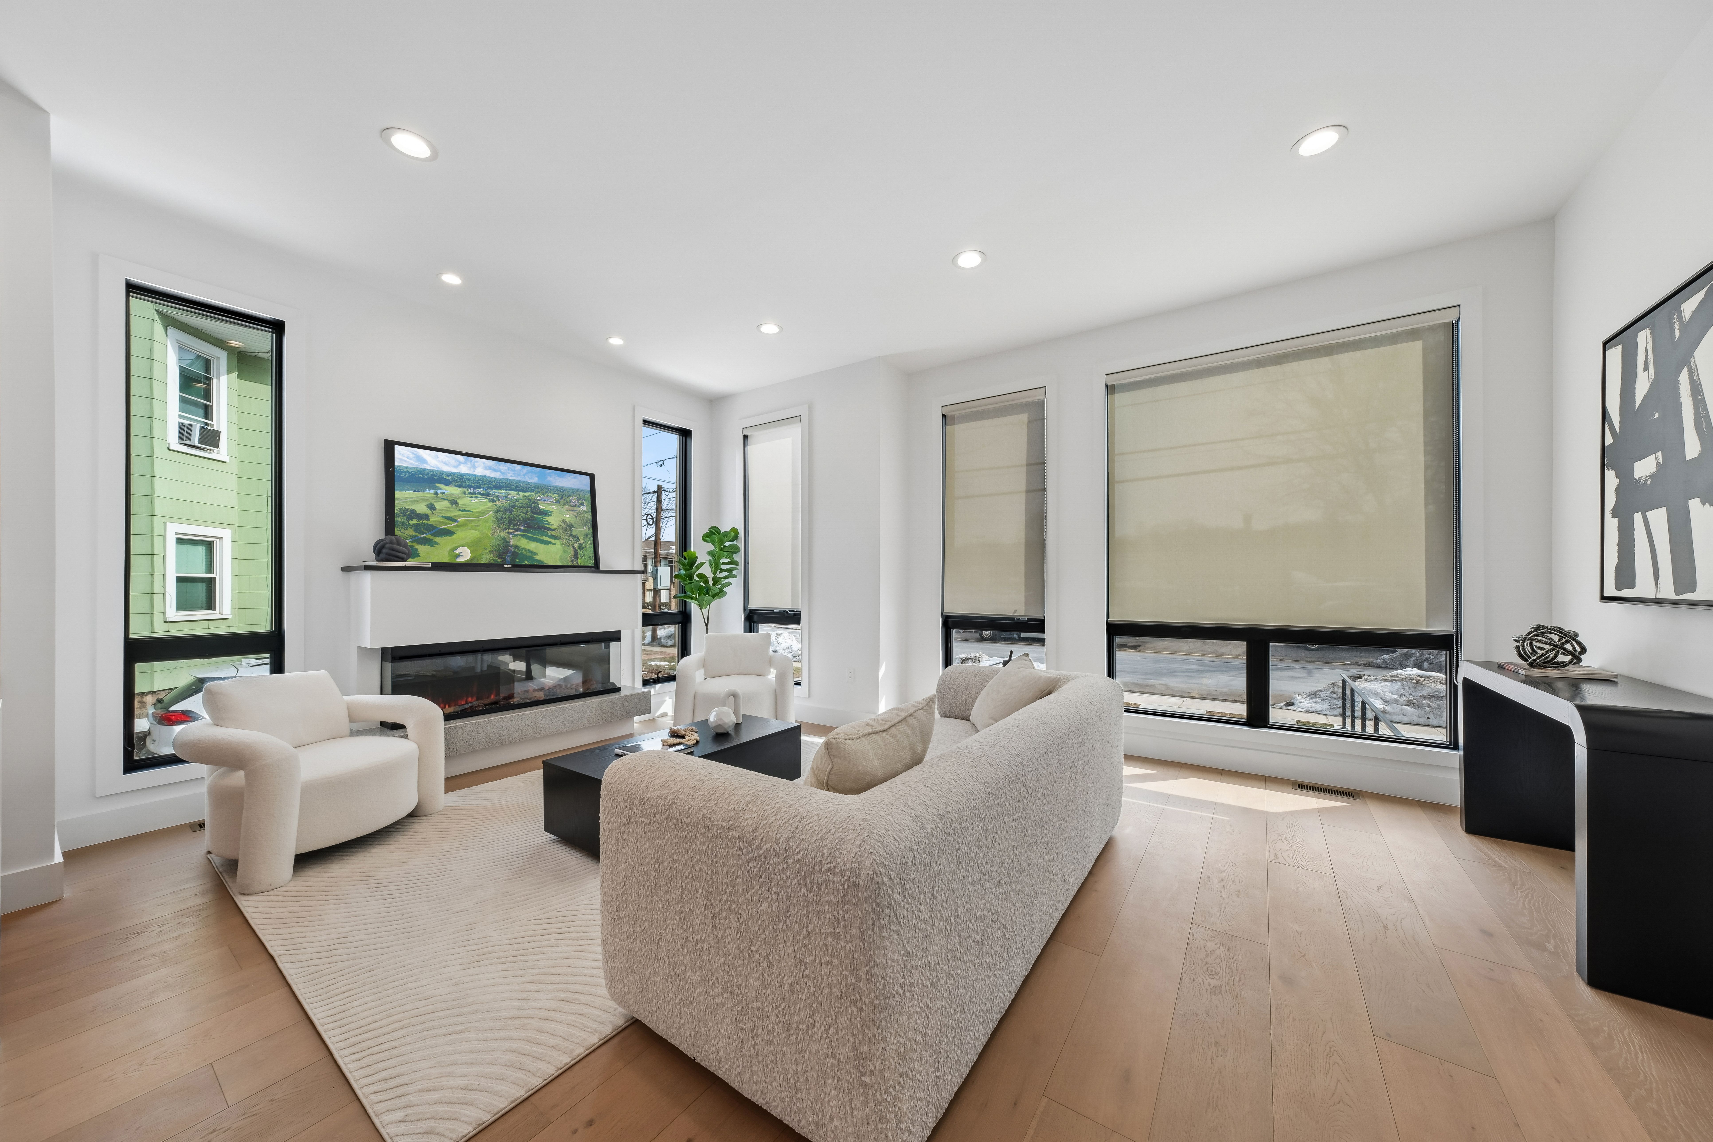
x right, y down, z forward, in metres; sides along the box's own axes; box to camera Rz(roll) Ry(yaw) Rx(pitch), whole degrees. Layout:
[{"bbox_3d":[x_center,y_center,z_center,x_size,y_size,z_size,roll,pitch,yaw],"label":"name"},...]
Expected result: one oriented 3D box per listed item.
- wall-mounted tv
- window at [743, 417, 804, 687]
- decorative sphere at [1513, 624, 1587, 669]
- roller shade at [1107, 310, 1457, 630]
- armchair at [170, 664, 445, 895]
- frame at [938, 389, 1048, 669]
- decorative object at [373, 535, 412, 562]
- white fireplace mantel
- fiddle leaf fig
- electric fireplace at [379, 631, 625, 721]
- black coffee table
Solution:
[{"bbox_3d":[-2.380,-0.380,3.868,0.060,0.729,1.300,-4,-3,34],"label":"wall-mounted tv"},{"bbox_3d":[-0.746,-0.170,5.160,0.732,2.342,0.100,-1,-1,36],"label":"window"},{"bbox_3d":[2.766,0.302,2.281,0.189,0.177,0.189,-1,-1,34],"label":"decorative sphere"},{"bbox_3d":[2.462,-0.520,3.508,1.724,1.727,0.060,-1,-1,34],"label":"roller shade"},{"bbox_3d":[-2.587,0.854,2.640,0.775,0.775,0.866,0,-1,5],"label":"armchair"},{"bbox_3d":[1.070,-0.183,4.477,0.842,2.343,0.100,-1,-1,34],"label":"frame"},{"bbox_3d":[-2.706,-0.130,3.317,0.175,0.160,0.175,-1,-1,36],"label":"decorative object"},{"bbox_3d":[-2.310,0.213,3.883,0.363,0.456,1.728,-1,-1,34],"label":"white fireplace mantel"},{"bbox_3d":[-1.298,0.441,5.065,0.600,1.680,0.600,0,-1,-9],"label":"fiddle leaf fig"},{"bbox_3d":[-2.317,0.690,3.903,0.230,0.470,1.415,-1,-1,36],"label":"electric fireplace"},{"bbox_3d":[-0.916,1.078,3.063,0.564,0.329,1.214,-1,-1,36],"label":"black coffee table"}]

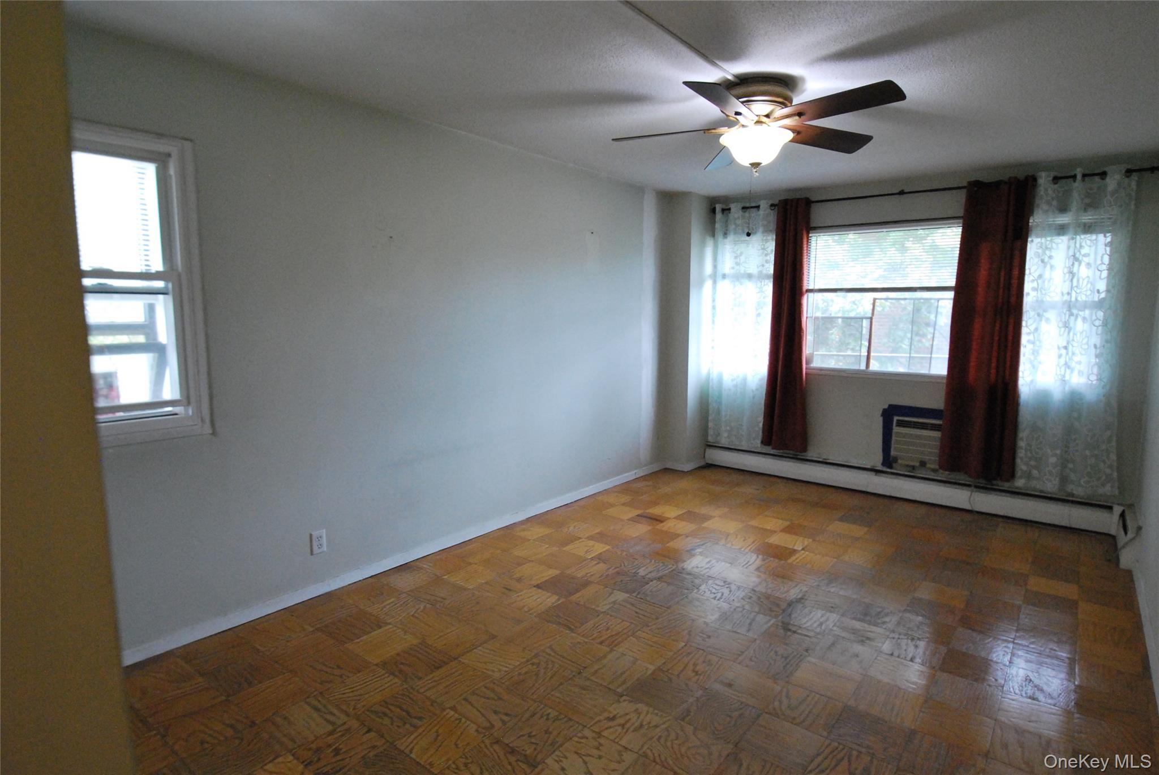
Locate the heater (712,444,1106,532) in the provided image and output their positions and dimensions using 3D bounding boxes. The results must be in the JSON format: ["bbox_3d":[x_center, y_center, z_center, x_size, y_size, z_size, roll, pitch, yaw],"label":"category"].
[{"bbox_3d":[2.314,0.738,4.858,2.910,0.200,0.075,6,9,38],"label":"heater"}]

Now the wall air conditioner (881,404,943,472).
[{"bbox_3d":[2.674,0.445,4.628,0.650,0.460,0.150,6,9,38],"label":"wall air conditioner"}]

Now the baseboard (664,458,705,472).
[{"bbox_3d":[0.981,0.702,5.664,0.225,0.065,0.369,6,9,38],"label":"baseboard"}]

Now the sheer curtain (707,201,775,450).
[{"bbox_3d":[1.418,-0.527,5.392,0.570,2.145,0.090,6,9,38],"label":"sheer curtain"}]

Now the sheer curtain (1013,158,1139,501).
[{"bbox_3d":[3.203,-0.322,3.972,0.540,2.105,0.090,6,9,38],"label":"sheer curtain"}]

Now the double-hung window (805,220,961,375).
[{"bbox_3d":[2.321,-0.676,4.768,1.110,1.190,0.100,6,9,38],"label":"double-hung window"}]

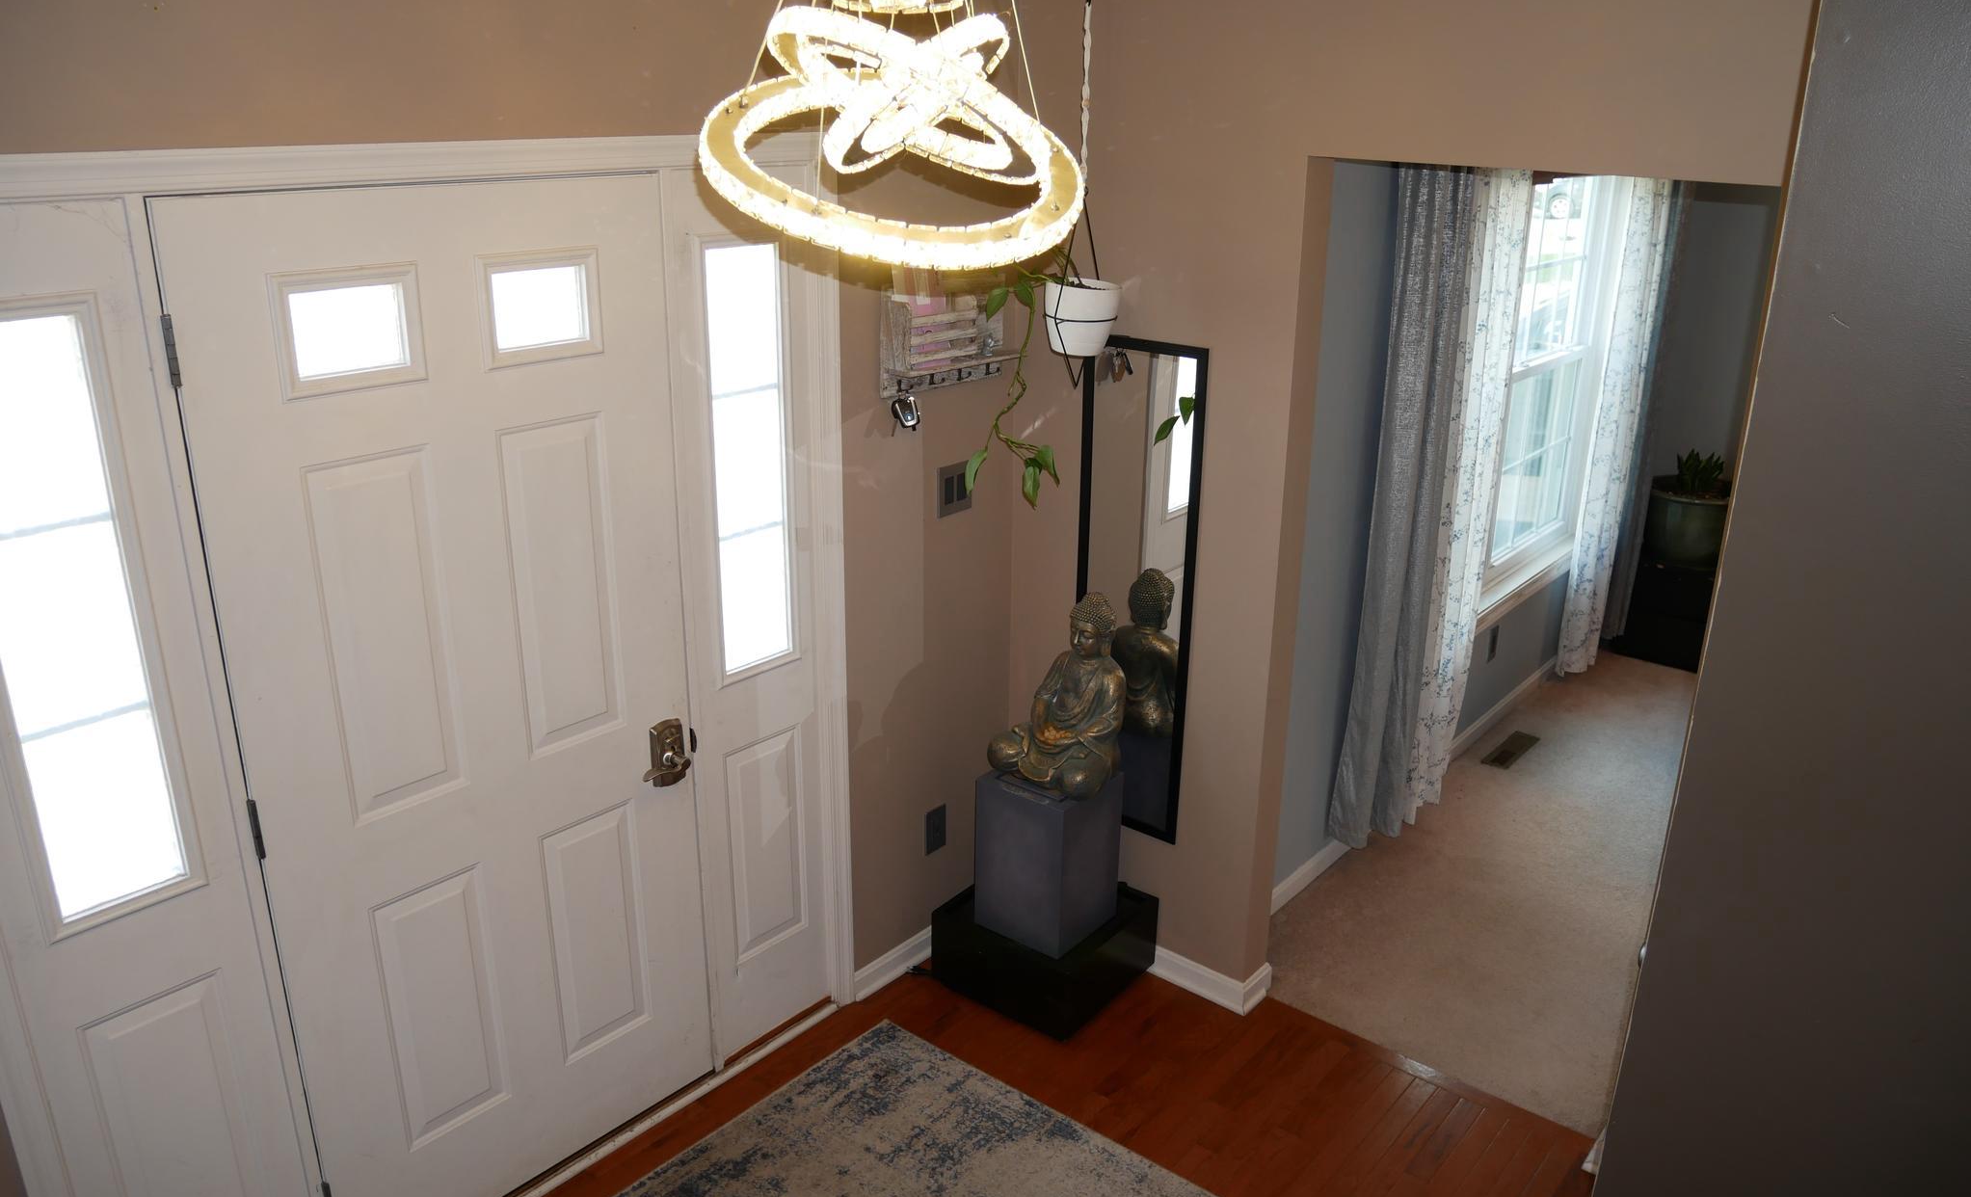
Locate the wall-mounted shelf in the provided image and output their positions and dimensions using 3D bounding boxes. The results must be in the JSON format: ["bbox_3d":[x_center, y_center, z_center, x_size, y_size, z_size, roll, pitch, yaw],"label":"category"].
[{"bbox_3d":[-0.056,-0.612,3.196,0.110,0.250,0.440,16,25,37],"label":"wall-mounted shelf"}]

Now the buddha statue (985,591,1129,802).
[{"bbox_3d":[0.193,0.231,3.379,0.290,0.490,0.225,15,24,36],"label":"buddha statue"}]

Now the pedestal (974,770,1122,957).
[{"bbox_3d":[0.164,0.655,3.547,0.267,0.425,0.265,15,24,36],"label":"pedestal"}]

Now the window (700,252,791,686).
[{"bbox_3d":[-0.496,-0.281,2.870,0.050,0.910,0.205,16,25,37],"label":"window"}]

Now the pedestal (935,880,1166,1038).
[{"bbox_3d":[0.160,0.910,3.646,0.432,0.202,0.425,15,24,36],"label":"pedestal"}]

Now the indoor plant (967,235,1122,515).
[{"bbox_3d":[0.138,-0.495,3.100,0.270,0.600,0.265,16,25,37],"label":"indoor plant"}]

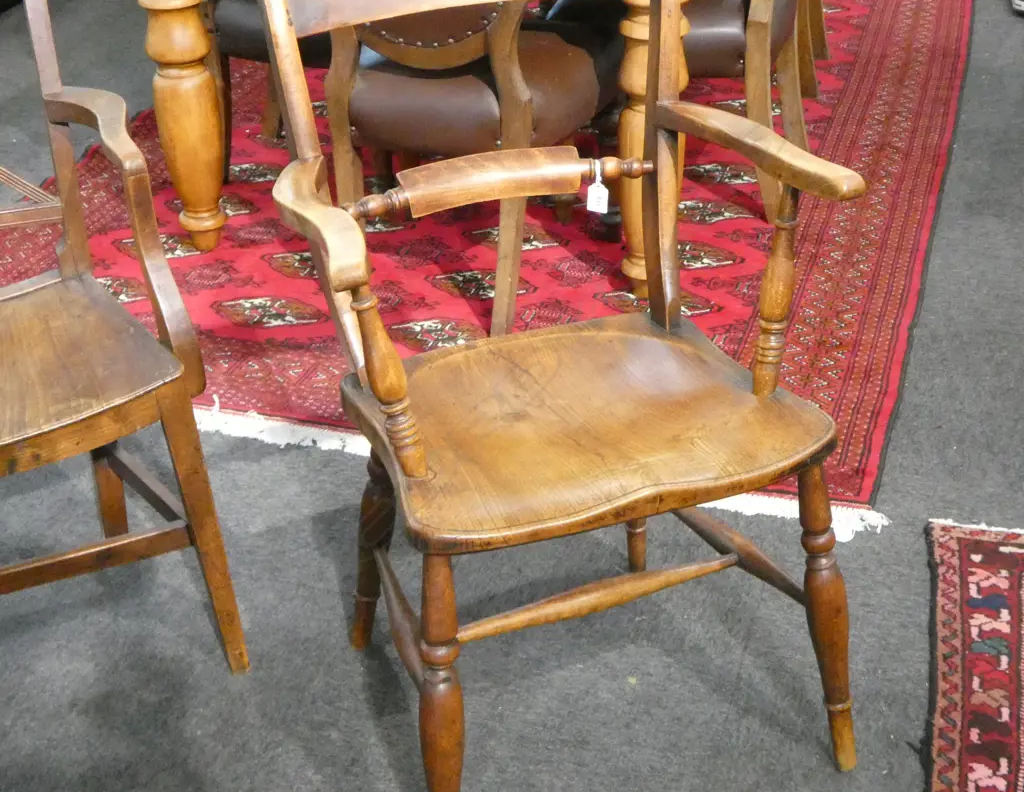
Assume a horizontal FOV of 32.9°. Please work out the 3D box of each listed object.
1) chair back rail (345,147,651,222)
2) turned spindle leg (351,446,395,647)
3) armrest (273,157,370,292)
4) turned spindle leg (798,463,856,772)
[{"bbox_3d":[-0.015,-0.229,1.893,0.375,0.052,0.045,-13,16,-21],"label":"chair back rail"},{"bbox_3d":[-0.160,0.158,2.045,0.046,0.404,0.046,-8,41,-23],"label":"turned spindle leg"},{"bbox_3d":[-0.182,-0.167,1.665,0.080,0.044,0.255,-9,35,-12],"label":"armrest"},{"bbox_3d":[0.348,0.248,1.903,0.046,0.408,0.046,-19,26,-16],"label":"turned spindle leg"}]

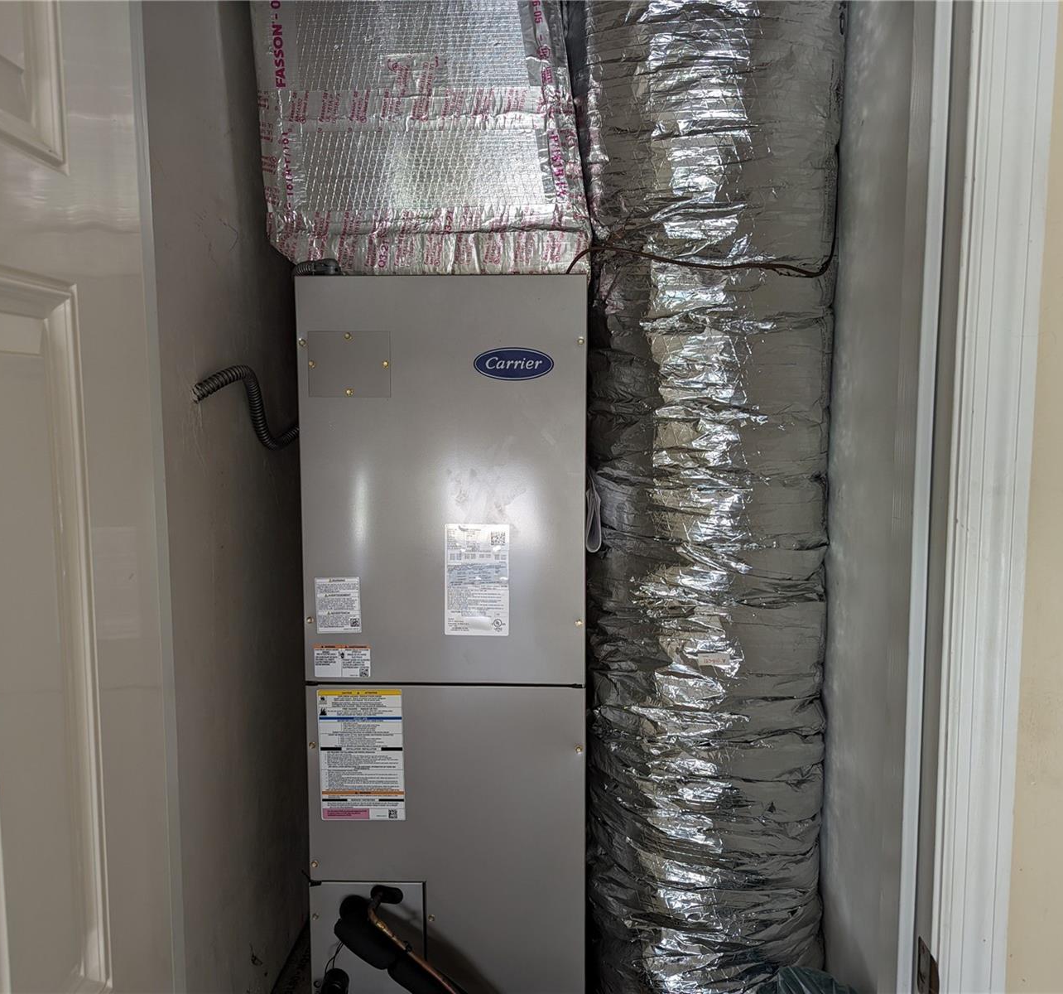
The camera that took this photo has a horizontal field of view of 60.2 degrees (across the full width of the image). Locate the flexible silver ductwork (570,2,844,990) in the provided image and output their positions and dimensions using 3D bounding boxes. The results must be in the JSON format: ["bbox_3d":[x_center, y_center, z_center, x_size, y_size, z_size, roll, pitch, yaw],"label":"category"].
[{"bbox_3d":[0.312,-0.090,1.619,0.420,2.040,0.420,0,6,2],"label":"flexible silver ductwork"}]

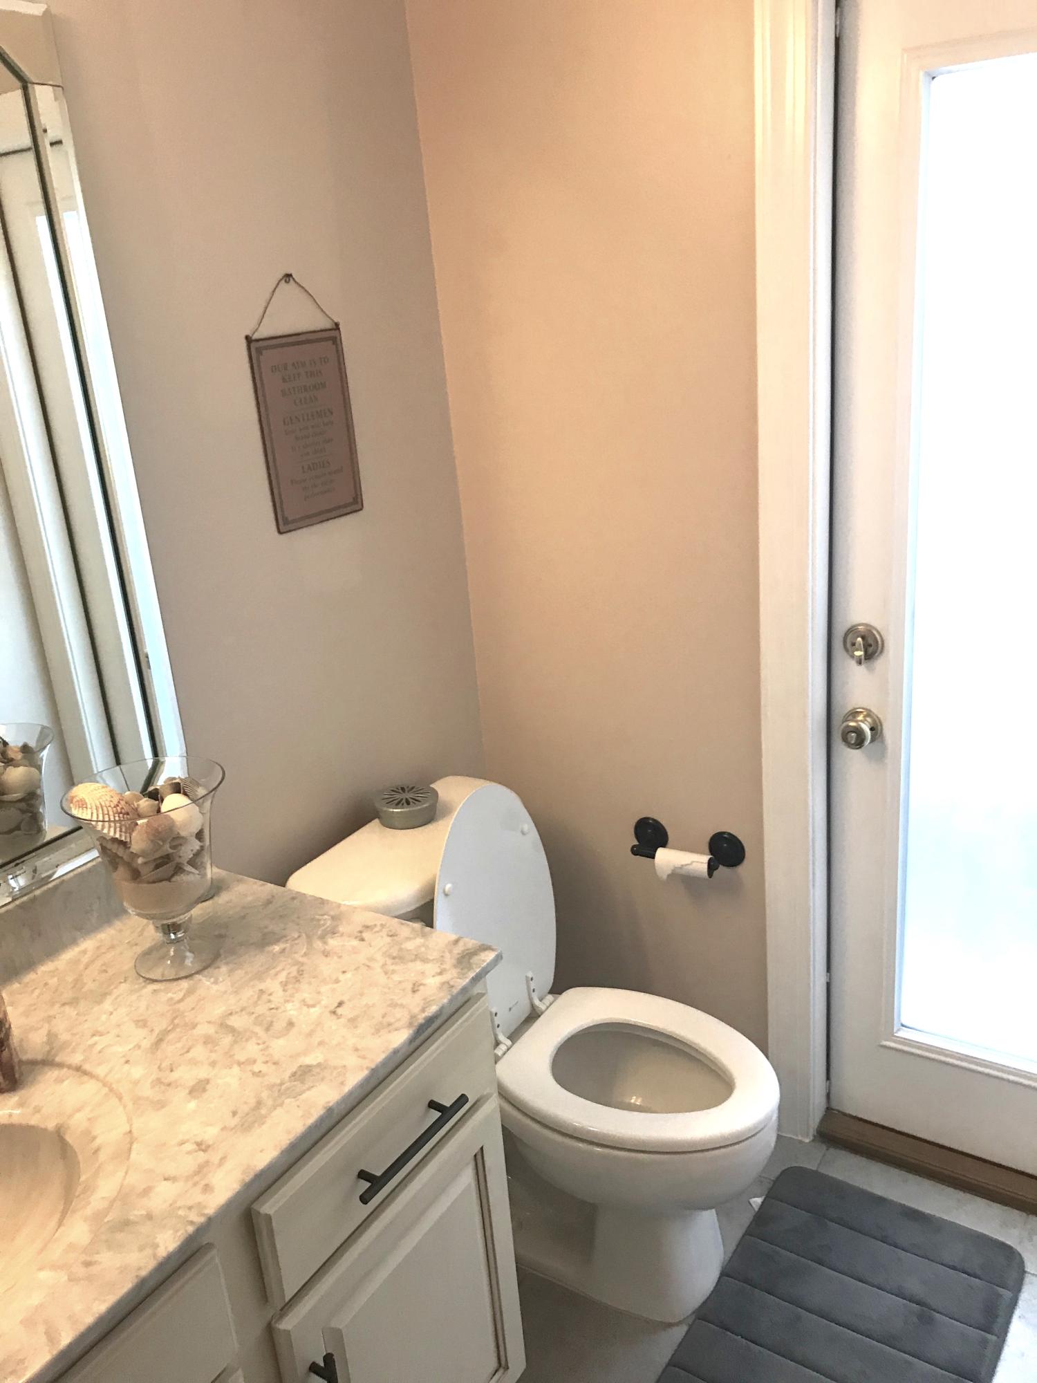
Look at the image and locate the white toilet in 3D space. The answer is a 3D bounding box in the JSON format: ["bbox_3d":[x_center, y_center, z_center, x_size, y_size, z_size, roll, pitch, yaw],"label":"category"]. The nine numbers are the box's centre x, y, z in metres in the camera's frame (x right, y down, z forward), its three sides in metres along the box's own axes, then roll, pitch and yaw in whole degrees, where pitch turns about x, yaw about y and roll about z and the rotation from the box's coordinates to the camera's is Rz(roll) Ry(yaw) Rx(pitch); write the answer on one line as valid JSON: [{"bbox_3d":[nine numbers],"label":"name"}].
[{"bbox_3d":[0.075,0.562,1.883,0.750,0.830,0.450,8,24,33],"label":"white toilet"}]

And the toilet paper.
[{"bbox_3d":[0.298,0.312,2.035,0.107,0.045,0.047,8,24,33],"label":"toilet paper"}]

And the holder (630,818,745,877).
[{"bbox_3d":[0.296,0.294,2.065,0.230,0.068,0.084,8,24,33],"label":"holder"}]

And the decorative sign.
[{"bbox_3d":[-0.330,-0.419,1.791,0.012,0.292,0.200,8,24,33],"label":"decorative sign"}]

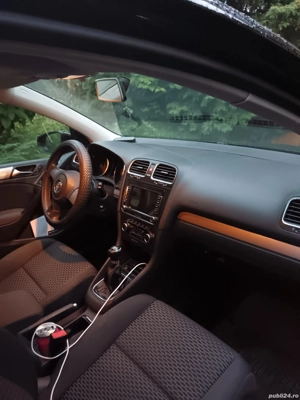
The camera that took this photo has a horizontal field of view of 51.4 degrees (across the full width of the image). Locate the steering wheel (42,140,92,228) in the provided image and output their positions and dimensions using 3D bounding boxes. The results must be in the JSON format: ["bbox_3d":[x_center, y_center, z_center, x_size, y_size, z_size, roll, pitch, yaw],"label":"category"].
[{"bbox_3d":[-0.346,-0.066,1.308,0.085,0.375,0.375,11,3,-43],"label":"steering wheel"}]

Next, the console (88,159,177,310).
[{"bbox_3d":[-0.091,0.127,1.119,0.350,0.490,0.260,-19,22,-38],"label":"console"}]

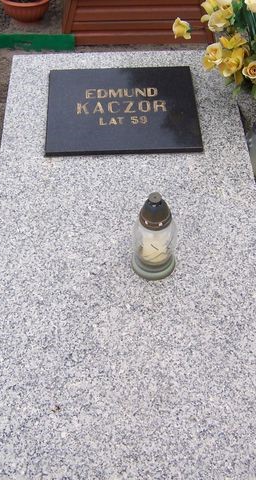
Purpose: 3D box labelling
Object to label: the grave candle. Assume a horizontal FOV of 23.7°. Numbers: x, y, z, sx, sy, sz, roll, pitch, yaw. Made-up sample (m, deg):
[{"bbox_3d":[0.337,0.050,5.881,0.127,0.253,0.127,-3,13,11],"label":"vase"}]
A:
[{"bbox_3d":[0.060,-0.015,1.329,0.100,0.234,0.100,-2,54,-1],"label":"grave candle"}]

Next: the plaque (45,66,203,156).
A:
[{"bbox_3d":[-0.016,-0.371,1.728,0.420,0.017,0.336,-2,54,-1],"label":"plaque"}]

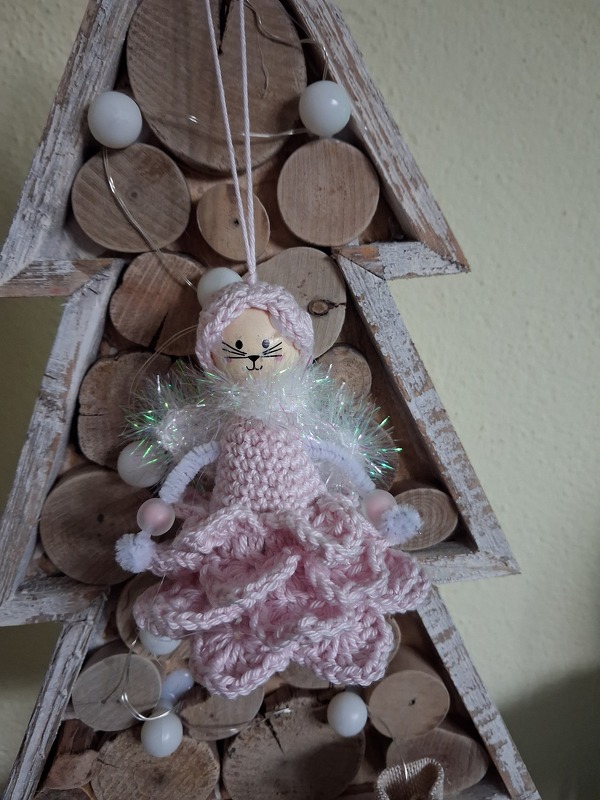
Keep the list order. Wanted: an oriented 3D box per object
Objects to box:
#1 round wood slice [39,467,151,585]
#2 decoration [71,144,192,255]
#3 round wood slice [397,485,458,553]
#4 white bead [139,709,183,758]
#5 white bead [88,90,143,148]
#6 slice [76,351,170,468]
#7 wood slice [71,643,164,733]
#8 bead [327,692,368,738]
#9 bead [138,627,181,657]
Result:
[{"bbox_3d":[-0.081,0.049,0.255,0.045,0.048,0.020,-4,10,-5],"label":"round wood slice"},{"bbox_3d":[-0.062,-0.075,0.236,0.043,0.038,0.020,-4,10,-5],"label":"decoration"},{"bbox_3d":[0.052,0.050,0.276,0.031,0.028,0.020,-4,10,-5],"label":"round wood slice"},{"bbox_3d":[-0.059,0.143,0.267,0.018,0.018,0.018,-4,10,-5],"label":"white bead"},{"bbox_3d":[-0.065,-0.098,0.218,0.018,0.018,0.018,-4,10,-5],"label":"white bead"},{"bbox_3d":[-0.068,0.003,0.249,0.037,0.045,0.020,-4,10,-5],"label":"slice"},{"bbox_3d":[-0.077,0.119,0.268,0.037,0.038,0.020,-4,10,-5],"label":"wood slice"},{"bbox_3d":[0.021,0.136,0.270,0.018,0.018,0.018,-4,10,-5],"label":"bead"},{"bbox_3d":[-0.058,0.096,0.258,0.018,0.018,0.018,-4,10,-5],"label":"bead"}]

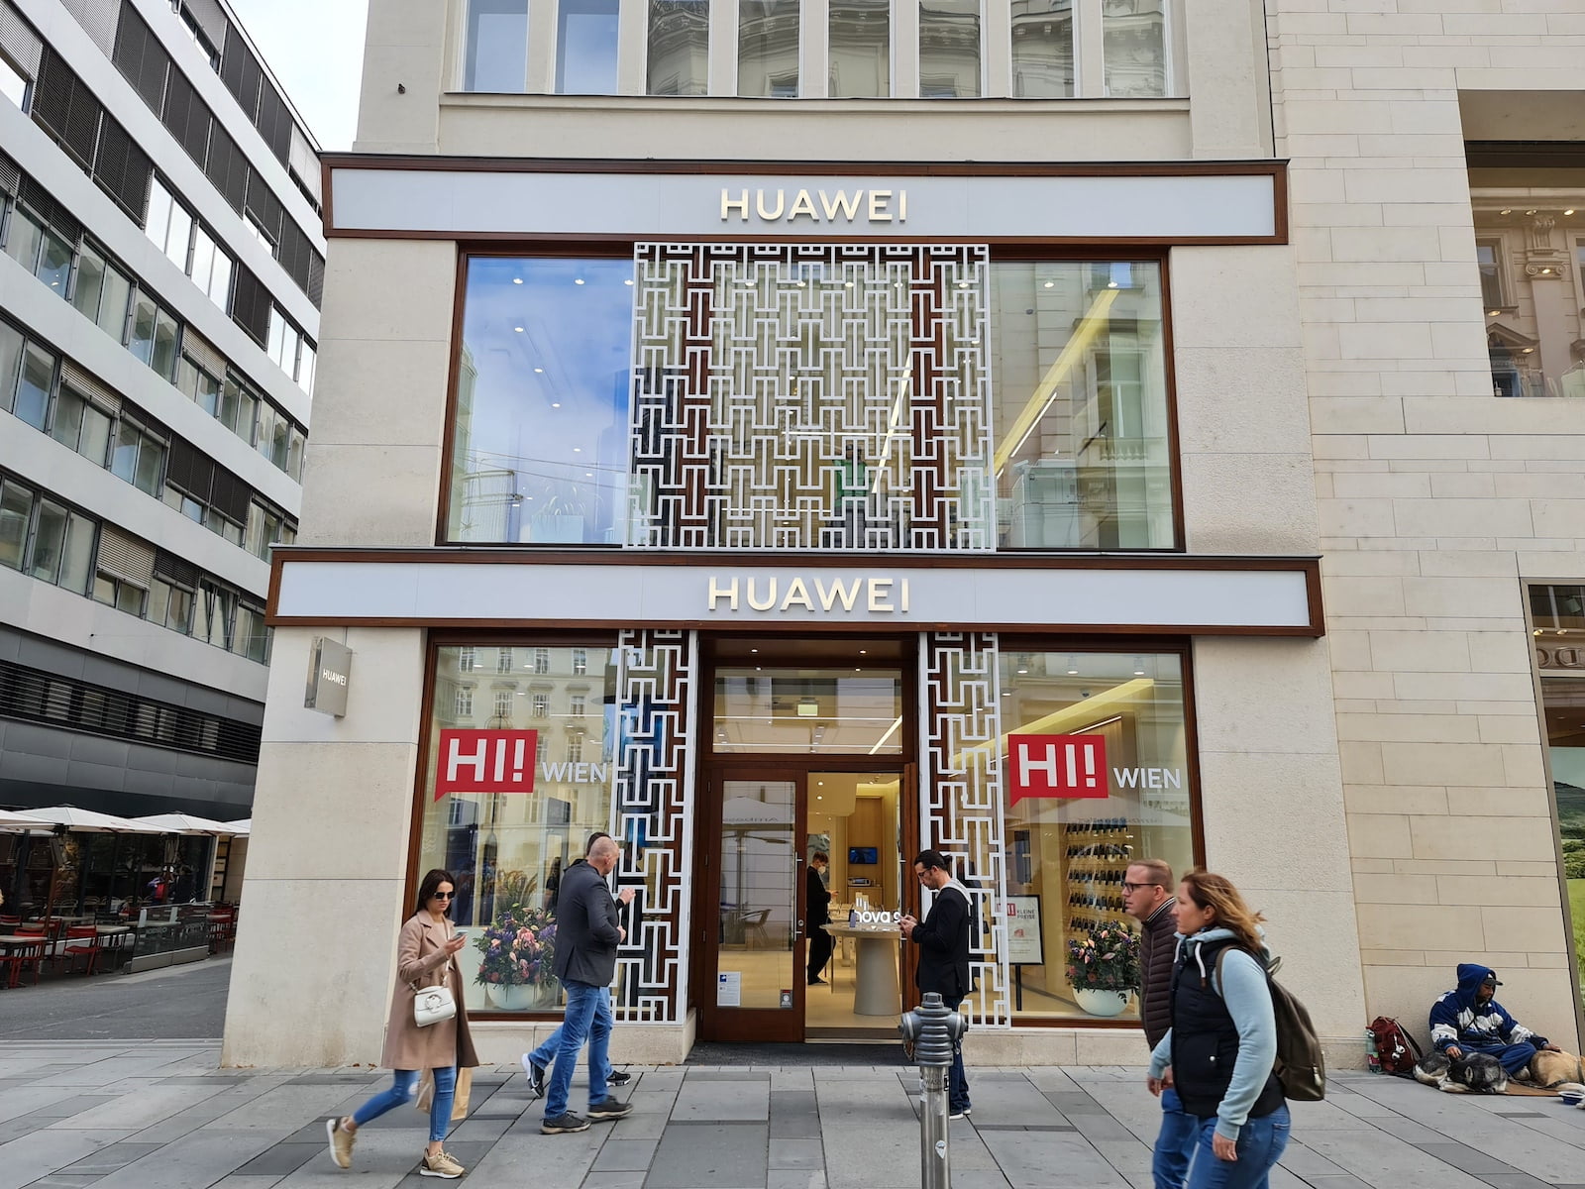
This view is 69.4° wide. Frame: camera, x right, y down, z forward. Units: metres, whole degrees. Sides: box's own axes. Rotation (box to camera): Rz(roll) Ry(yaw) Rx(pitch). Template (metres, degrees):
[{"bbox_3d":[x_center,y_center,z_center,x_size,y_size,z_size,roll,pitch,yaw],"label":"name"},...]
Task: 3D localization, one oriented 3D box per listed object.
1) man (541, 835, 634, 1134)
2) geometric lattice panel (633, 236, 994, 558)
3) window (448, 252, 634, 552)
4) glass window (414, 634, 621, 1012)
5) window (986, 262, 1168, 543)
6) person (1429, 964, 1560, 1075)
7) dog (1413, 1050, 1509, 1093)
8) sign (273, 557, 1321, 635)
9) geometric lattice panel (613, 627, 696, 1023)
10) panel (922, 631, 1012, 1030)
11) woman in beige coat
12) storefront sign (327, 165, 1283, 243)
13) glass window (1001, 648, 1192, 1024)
[{"bbox_3d":[-1.334,2.490,7.442,0.600,1.770,0.520,6,-13,-21],"label":"man"},{"bbox_3d":[0.170,-1.853,10.577,3.350,3.010,0.090,1,-12,0],"label":"geometric lattice panel"},{"bbox_3d":[-2.324,-1.835,10.668,1.600,2.810,0.080,1,-12,0],"label":"window"},{"bbox_3d":[-2.351,1.987,9.820,1.630,3.100,0.080,1,-12,0],"label":"glass window"},{"bbox_3d":[2.671,-1.800,10.644,1.610,2.820,0.080,1,-12,0],"label":"window"},{"bbox_3d":[5.498,3.370,9.026,0.860,0.840,0.700,3,-13,-9],"label":"person"},{"bbox_3d":[5.082,3.624,8.767,0.680,0.280,0.480,5,-13,-19],"label":"dog"},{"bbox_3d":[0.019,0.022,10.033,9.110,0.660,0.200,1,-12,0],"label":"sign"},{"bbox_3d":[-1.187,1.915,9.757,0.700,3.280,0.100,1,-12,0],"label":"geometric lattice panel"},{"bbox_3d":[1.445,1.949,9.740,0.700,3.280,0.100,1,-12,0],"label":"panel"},{"bbox_3d":[-2.127,2.370,6.426,0.760,1.600,0.500,-4,-13,22],"label":"woman in beige coat"},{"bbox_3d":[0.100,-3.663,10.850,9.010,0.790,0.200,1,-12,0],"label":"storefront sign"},{"bbox_3d":[2.525,2.024,9.771,1.750,3.090,0.090,1,-12,0],"label":"glass window"}]

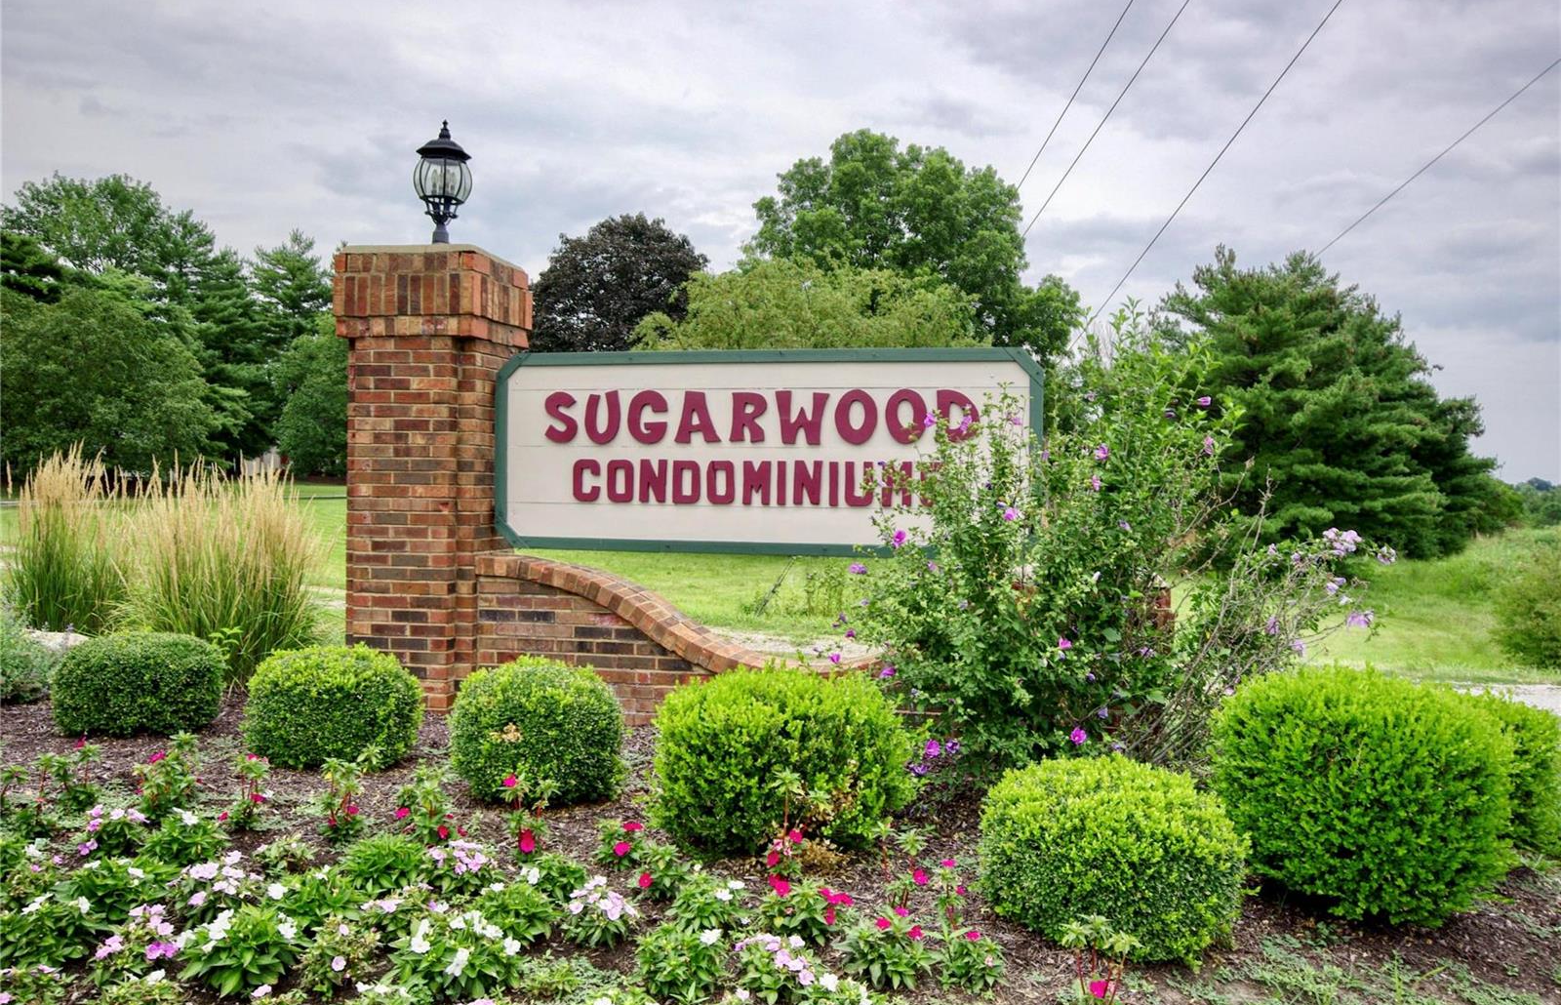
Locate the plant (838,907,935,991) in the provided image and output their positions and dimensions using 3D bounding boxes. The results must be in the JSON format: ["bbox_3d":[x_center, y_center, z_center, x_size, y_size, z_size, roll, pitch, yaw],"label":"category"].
[{"bbox_3d":[0.284,1.184,3.470,0.270,0.190,0.260,1,1,6],"label":"plant"}]

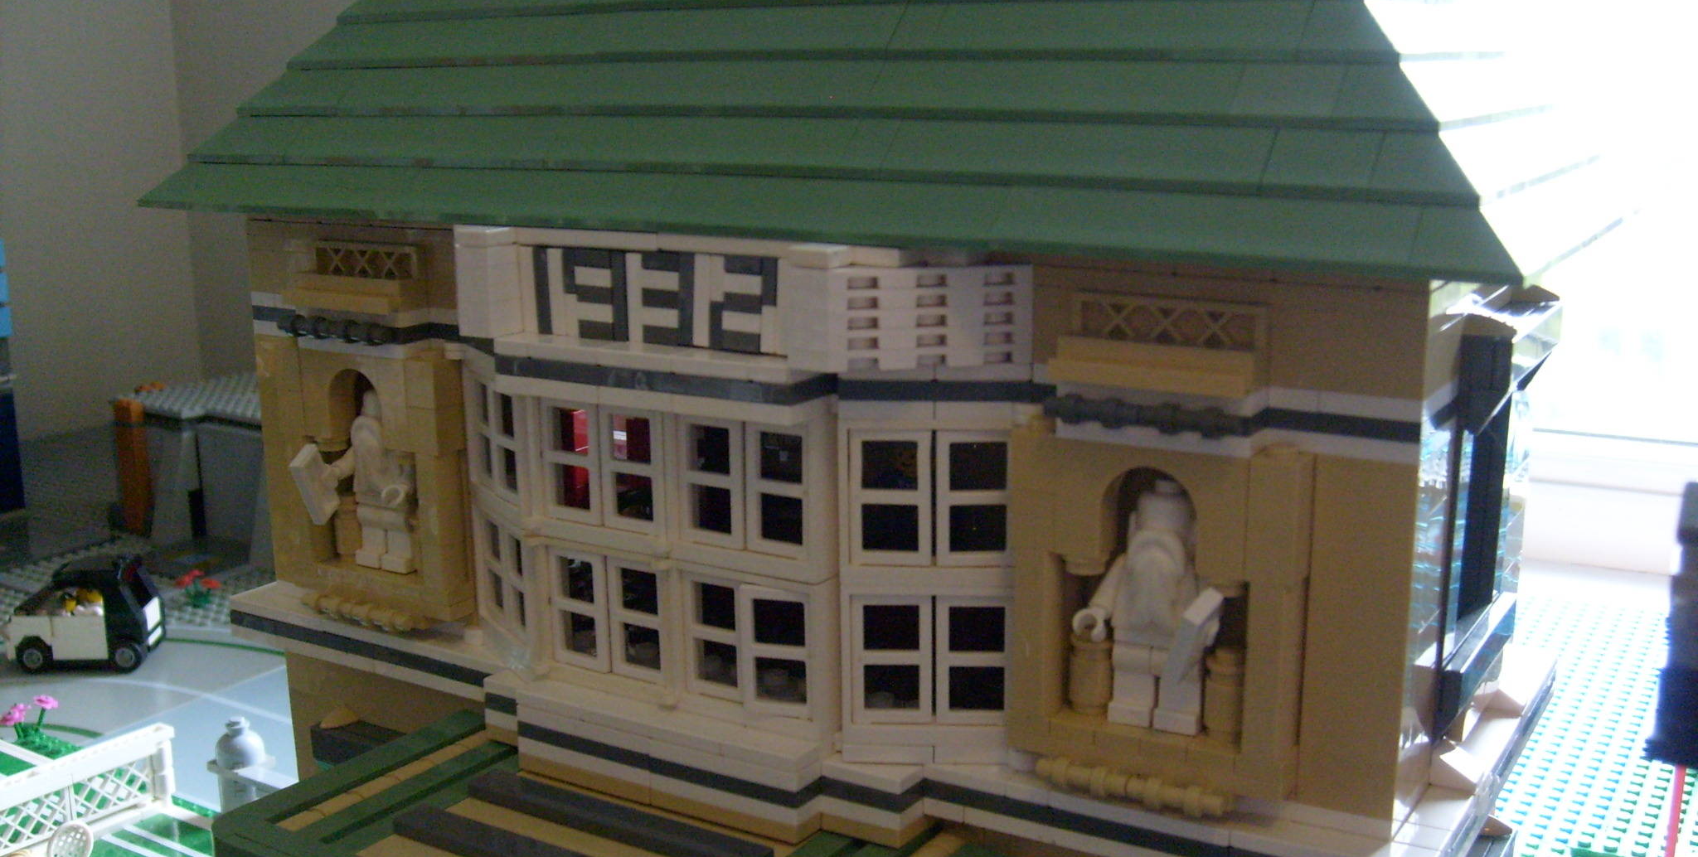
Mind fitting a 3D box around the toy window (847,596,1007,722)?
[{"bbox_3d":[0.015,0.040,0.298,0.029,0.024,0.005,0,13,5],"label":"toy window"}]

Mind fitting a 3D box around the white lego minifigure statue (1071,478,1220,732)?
[{"bbox_3d":[0.052,0.030,0.288,0.027,0.043,0.018,7,15,31],"label":"white lego minifigure statue"}]

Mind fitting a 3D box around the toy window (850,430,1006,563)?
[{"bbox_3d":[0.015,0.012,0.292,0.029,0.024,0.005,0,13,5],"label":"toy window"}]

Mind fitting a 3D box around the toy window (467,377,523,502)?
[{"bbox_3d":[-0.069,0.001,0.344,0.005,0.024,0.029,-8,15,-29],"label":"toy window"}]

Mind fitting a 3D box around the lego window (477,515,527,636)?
[{"bbox_3d":[-0.070,0.031,0.364,0.007,0.028,0.032,-9,15,-31],"label":"lego window"}]

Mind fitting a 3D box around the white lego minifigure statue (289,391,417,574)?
[{"bbox_3d":[-0.107,0.012,0.382,0.030,0.041,0.019,7,15,31],"label":"white lego minifigure statue"}]

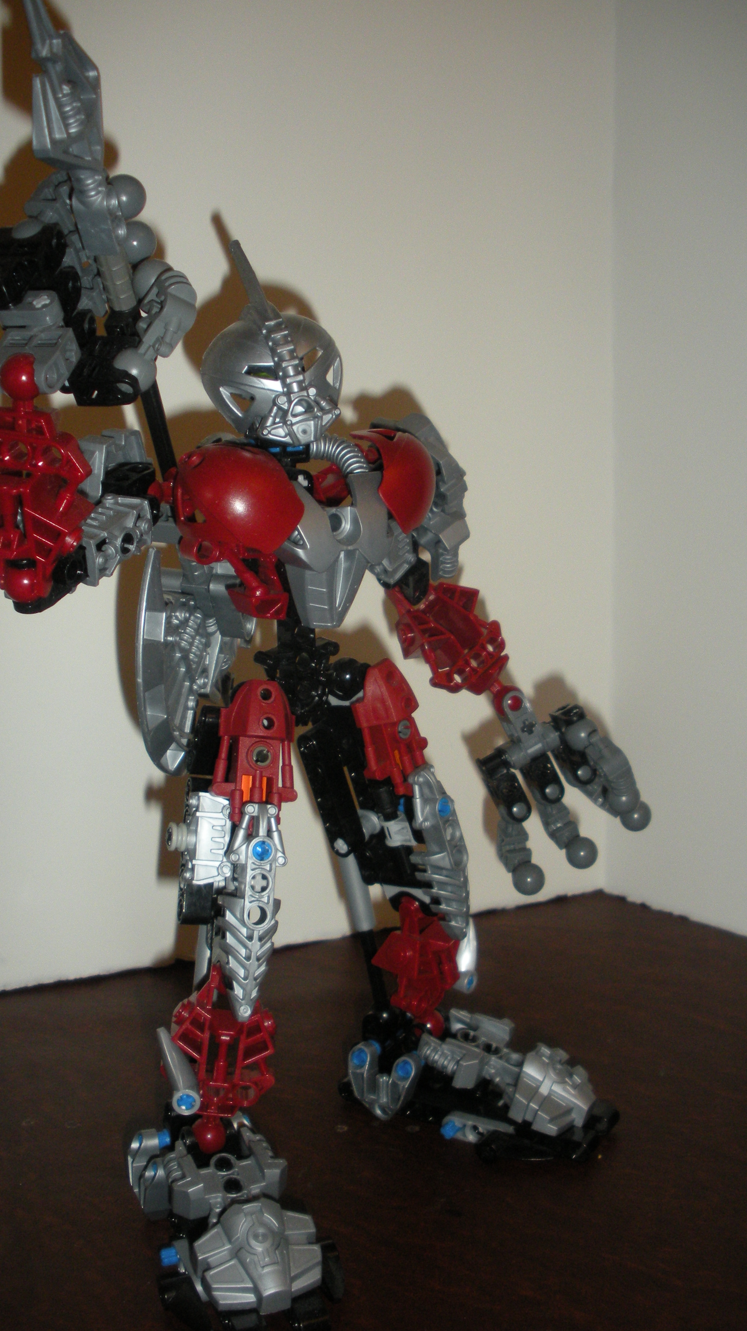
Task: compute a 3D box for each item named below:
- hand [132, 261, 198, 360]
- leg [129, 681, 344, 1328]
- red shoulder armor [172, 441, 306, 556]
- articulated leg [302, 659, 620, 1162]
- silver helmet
[{"bbox_3d":[-0.049,-0.084,0.318,0.013,0.024,0.013,10,6,-16],"label":"hand"},{"bbox_3d":[-0.036,0.078,0.340,0.045,0.149,0.060,-2,4,-28],"label":"leg"},{"bbox_3d":[-0.035,-0.044,0.350,0.034,0.030,0.021,-3,9,3],"label":"red shoulder armor"},{"bbox_3d":[0.029,0.072,0.418,0.078,0.150,0.050,2,4,27],"label":"articulated leg"},{"bbox_3d":[-0.028,-0.085,0.358,0.035,0.055,0.031,-21,15,-21],"label":"silver helmet"}]

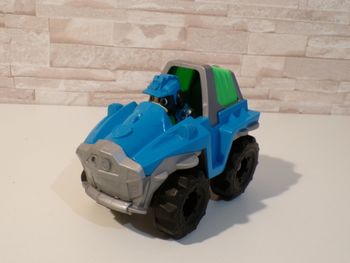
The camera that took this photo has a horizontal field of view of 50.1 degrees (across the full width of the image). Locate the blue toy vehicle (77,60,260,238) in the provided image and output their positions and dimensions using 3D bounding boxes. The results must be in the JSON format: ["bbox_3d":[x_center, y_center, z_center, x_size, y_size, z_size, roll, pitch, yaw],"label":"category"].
[{"bbox_3d":[0.001,0.001,0.359,0.103,0.134,0.179,17,24,35],"label":"blue toy vehicle"}]

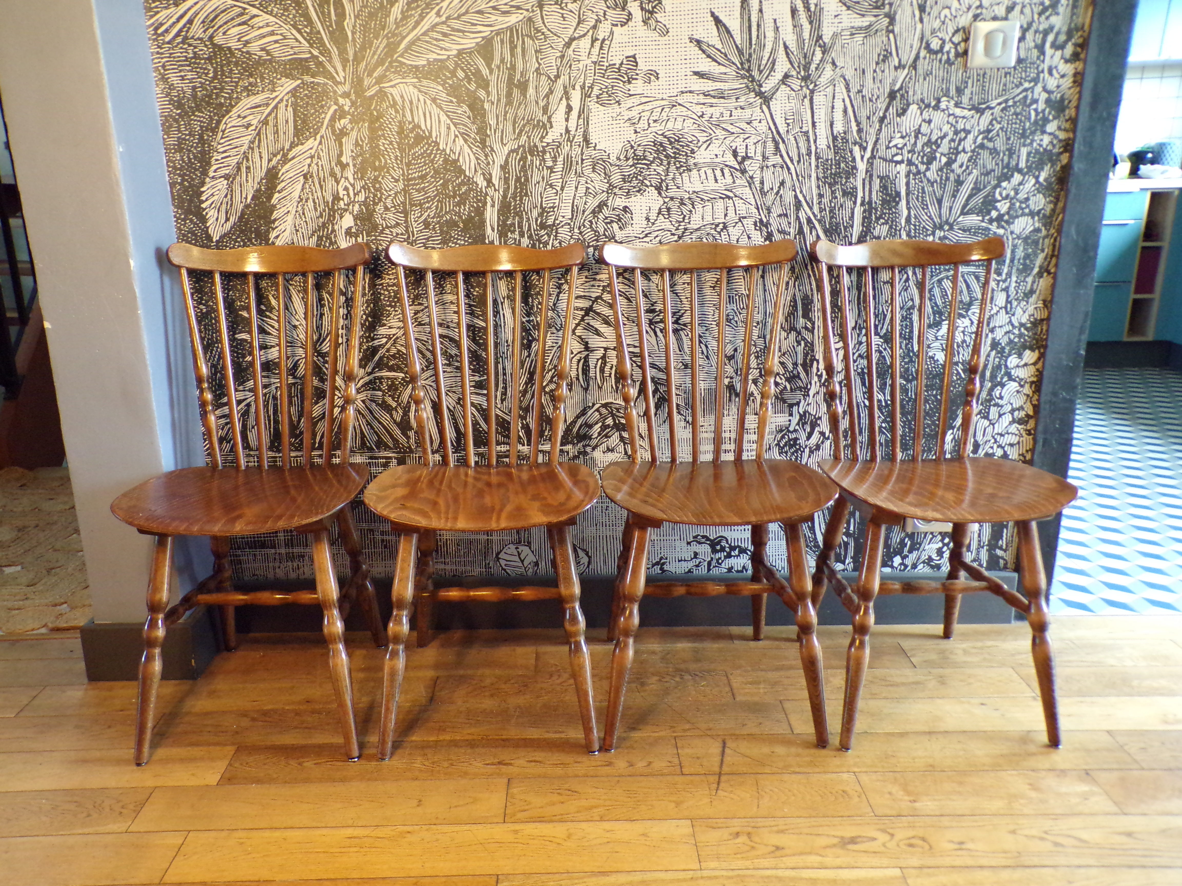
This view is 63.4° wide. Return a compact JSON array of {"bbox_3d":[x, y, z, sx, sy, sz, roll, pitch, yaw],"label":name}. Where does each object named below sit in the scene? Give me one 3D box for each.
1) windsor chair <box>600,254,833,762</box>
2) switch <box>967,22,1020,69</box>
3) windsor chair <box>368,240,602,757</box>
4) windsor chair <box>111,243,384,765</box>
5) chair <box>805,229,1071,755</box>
[{"bbox_3d":[0.221,0.077,1.803,0.430,0.864,0.468,-1,17,-2],"label":"windsor chair"},{"bbox_3d":[0.762,-0.753,1.806,0.083,0.082,0.012,-1,17,-1],"label":"switch"},{"bbox_3d":[-0.192,0.084,1.787,0.430,0.864,0.468,-1,17,-2],"label":"windsor chair"},{"bbox_3d":[-0.615,0.089,1.778,0.430,0.864,0.468,-1,17,-1],"label":"windsor chair"},{"bbox_3d":[0.637,0.075,1.804,0.430,0.864,0.468,-1,17,-2],"label":"chair"}]

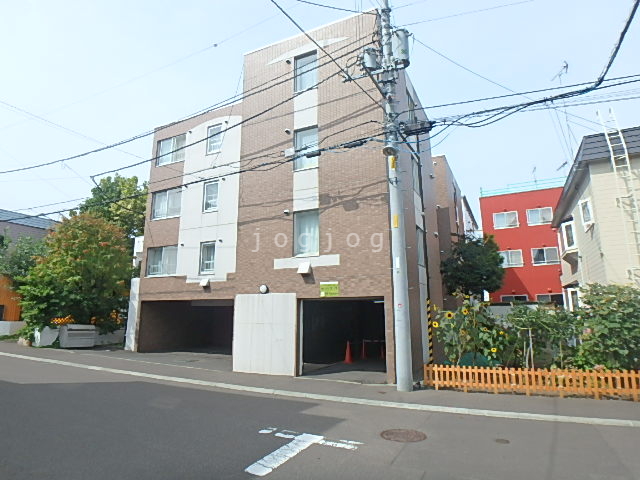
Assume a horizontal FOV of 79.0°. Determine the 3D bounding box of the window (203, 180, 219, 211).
[{"bbox_3d":[-4.680,-1.856,16.655,0.850,1.360,0.150,-6,-13,26],"label":"window"}]

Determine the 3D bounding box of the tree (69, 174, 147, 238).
[{"bbox_3d":[-14.741,1.124,27.057,5.666,11.108,5.666,-6,-13,24],"label":"tree"}]

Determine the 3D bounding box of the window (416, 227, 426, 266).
[{"bbox_3d":[3.633,0.285,14.033,0.150,1.350,1.200,-6,-13,26],"label":"window"}]

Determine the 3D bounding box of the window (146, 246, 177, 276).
[{"bbox_3d":[-7.167,0.964,17.559,1.820,1.340,0.130,-6,-13,24],"label":"window"}]

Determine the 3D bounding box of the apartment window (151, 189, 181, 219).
[{"bbox_3d":[-7.027,-1.651,17.802,1.820,1.360,0.150,-6,-13,26],"label":"apartment window"}]

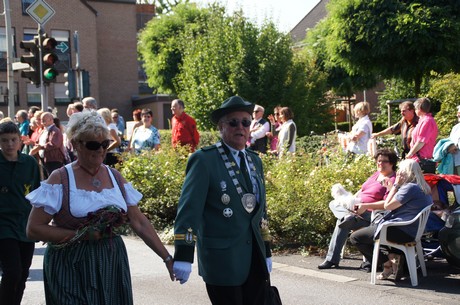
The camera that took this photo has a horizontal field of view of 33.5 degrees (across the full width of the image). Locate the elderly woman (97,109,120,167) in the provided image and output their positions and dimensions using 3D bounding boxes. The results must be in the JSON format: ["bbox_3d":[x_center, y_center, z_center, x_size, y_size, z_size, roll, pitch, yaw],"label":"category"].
[{"bbox_3d":[-1.884,0.128,12.043,0.400,1.640,0.480,-2,3,6],"label":"elderly woman"}]

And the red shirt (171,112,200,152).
[{"bbox_3d":[-0.696,-0.292,12.100,0.530,0.700,0.320,1,5,43],"label":"red shirt"}]

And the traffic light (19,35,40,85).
[{"bbox_3d":[-3.711,-1.670,14.200,0.380,0.880,0.270,-3,3,-10],"label":"traffic light"}]

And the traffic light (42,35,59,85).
[{"bbox_3d":[-3.354,-1.723,14.300,0.300,0.900,0.380,-3,3,-22],"label":"traffic light"}]

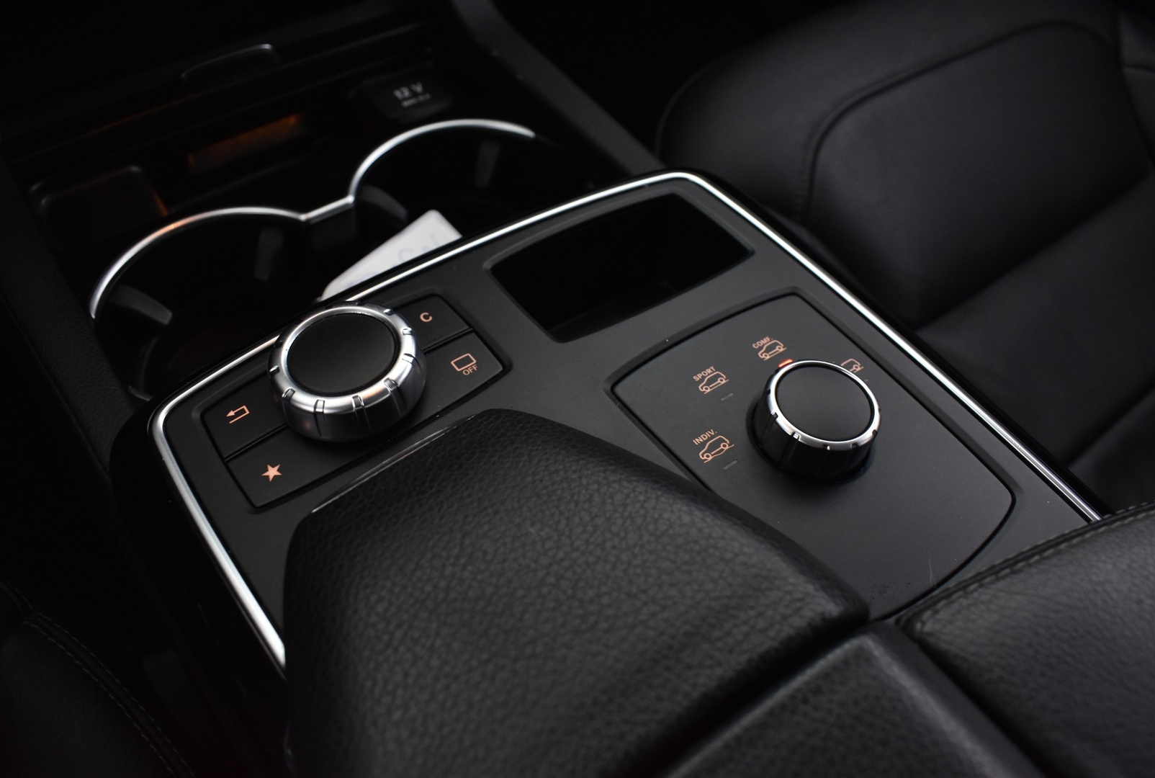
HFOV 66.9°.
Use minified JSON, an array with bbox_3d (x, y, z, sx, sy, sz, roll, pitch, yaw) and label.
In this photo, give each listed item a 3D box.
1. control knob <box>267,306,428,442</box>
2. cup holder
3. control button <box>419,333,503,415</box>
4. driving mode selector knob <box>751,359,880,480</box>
[{"bbox_3d":[-0.069,-0.007,0.261,0.046,0.017,0.046,2,51,-3],"label":"control knob"},{"bbox_3d":[-0.087,-0.039,0.354,0.195,0.058,0.094,-28,62,-24],"label":"cup holder"},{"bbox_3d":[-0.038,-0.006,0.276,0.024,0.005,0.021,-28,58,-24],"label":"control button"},{"bbox_3d":[0.071,0.008,0.260,0.035,0.018,0.035,2,51,-3],"label":"driving mode selector knob"}]

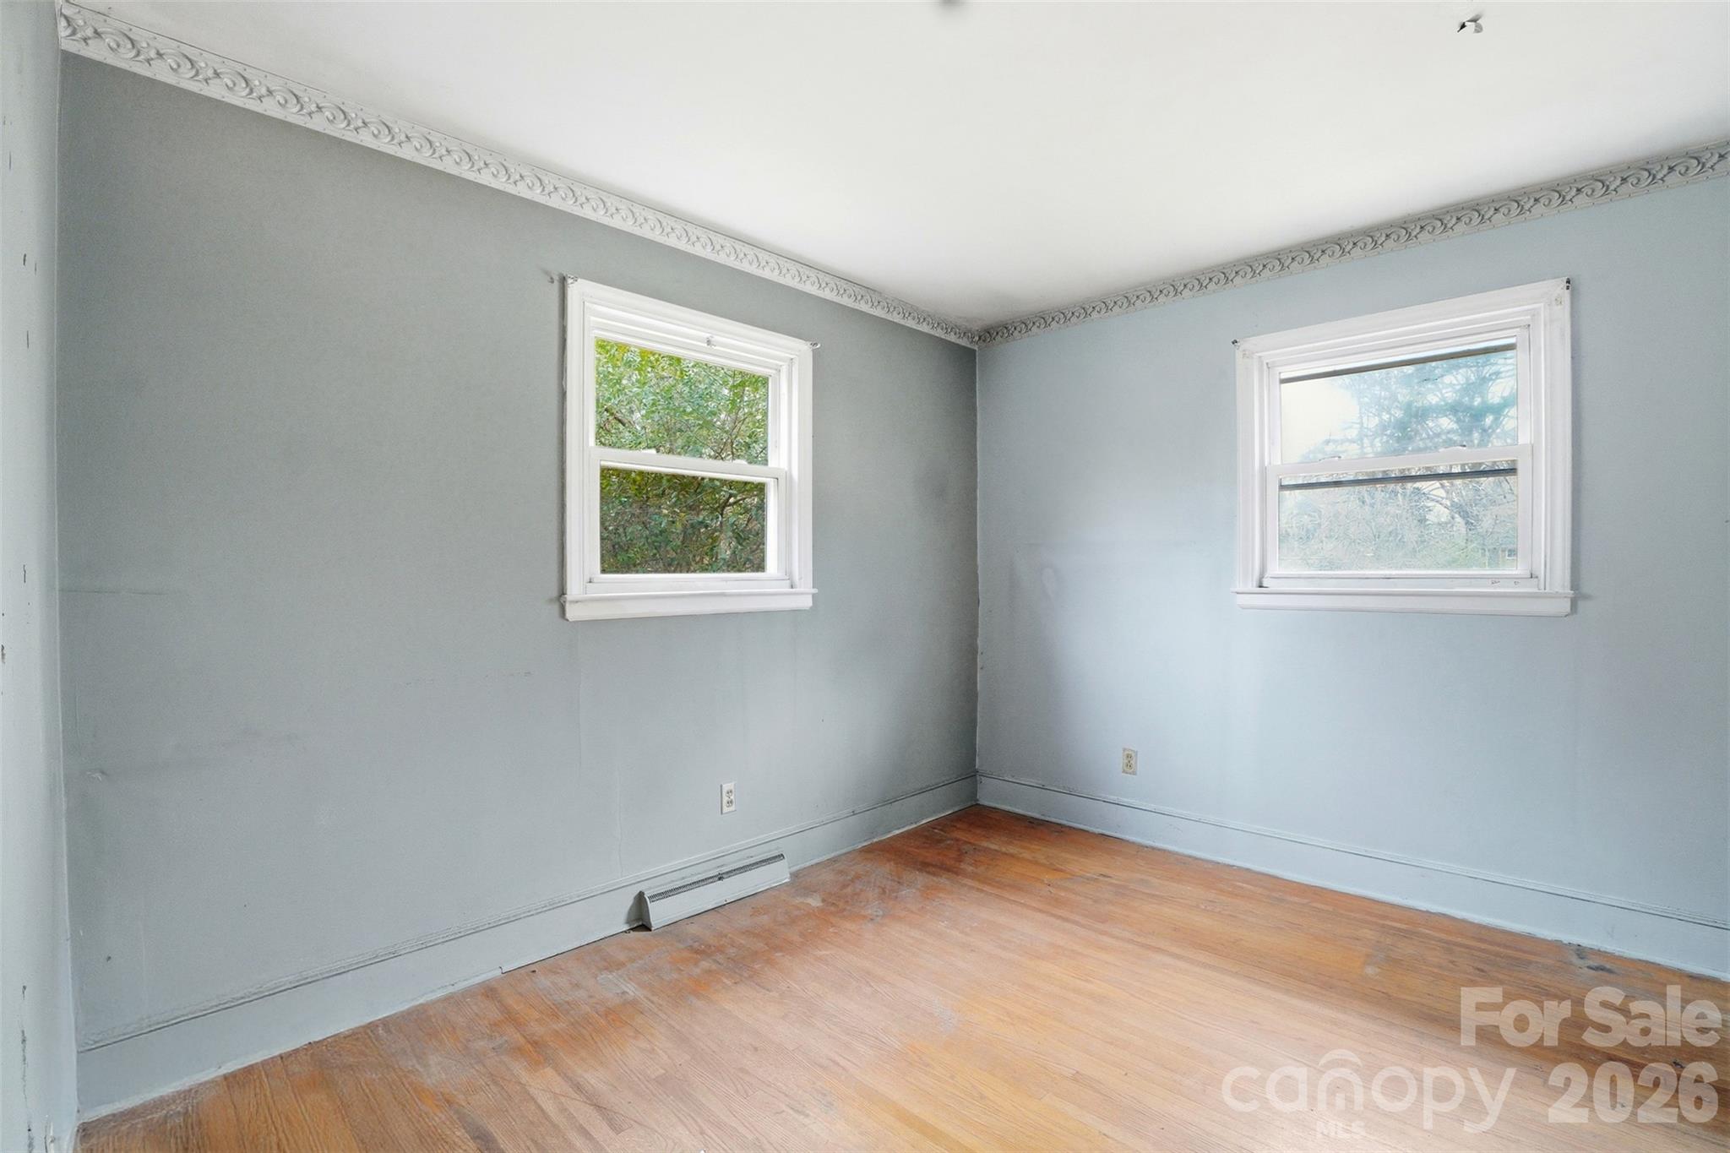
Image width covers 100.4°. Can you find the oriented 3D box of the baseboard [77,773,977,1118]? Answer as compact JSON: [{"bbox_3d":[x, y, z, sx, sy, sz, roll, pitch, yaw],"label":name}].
[{"bbox_3d":[-0.590,1.126,2.722,3.213,0.173,0.045,0,1,-43],"label":"baseboard"}]

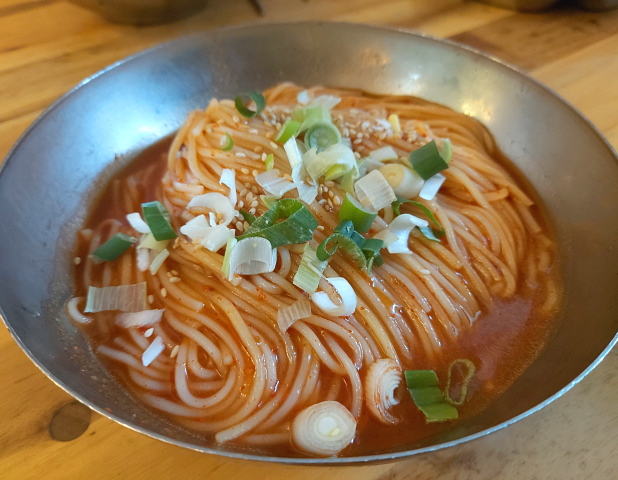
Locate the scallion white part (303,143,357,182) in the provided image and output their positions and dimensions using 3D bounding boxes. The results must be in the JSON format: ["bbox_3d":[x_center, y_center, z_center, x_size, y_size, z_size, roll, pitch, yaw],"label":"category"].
[{"bbox_3d":[0.007,-0.027,0.162,0.018,0.009,0.011,0,47,0],"label":"scallion white part"}]

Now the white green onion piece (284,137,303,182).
[{"bbox_3d":[-0.006,-0.032,0.183,0.006,0.004,0.015,-15,83,-2],"label":"white green onion piece"}]

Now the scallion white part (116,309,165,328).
[{"bbox_3d":[-0.053,0.025,0.147,0.015,0.003,0.005,-9,48,-8],"label":"scallion white part"}]

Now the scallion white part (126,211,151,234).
[{"bbox_3d":[-0.062,-0.006,0.169,0.010,0.003,0.005,34,56,27],"label":"scallion white part"}]

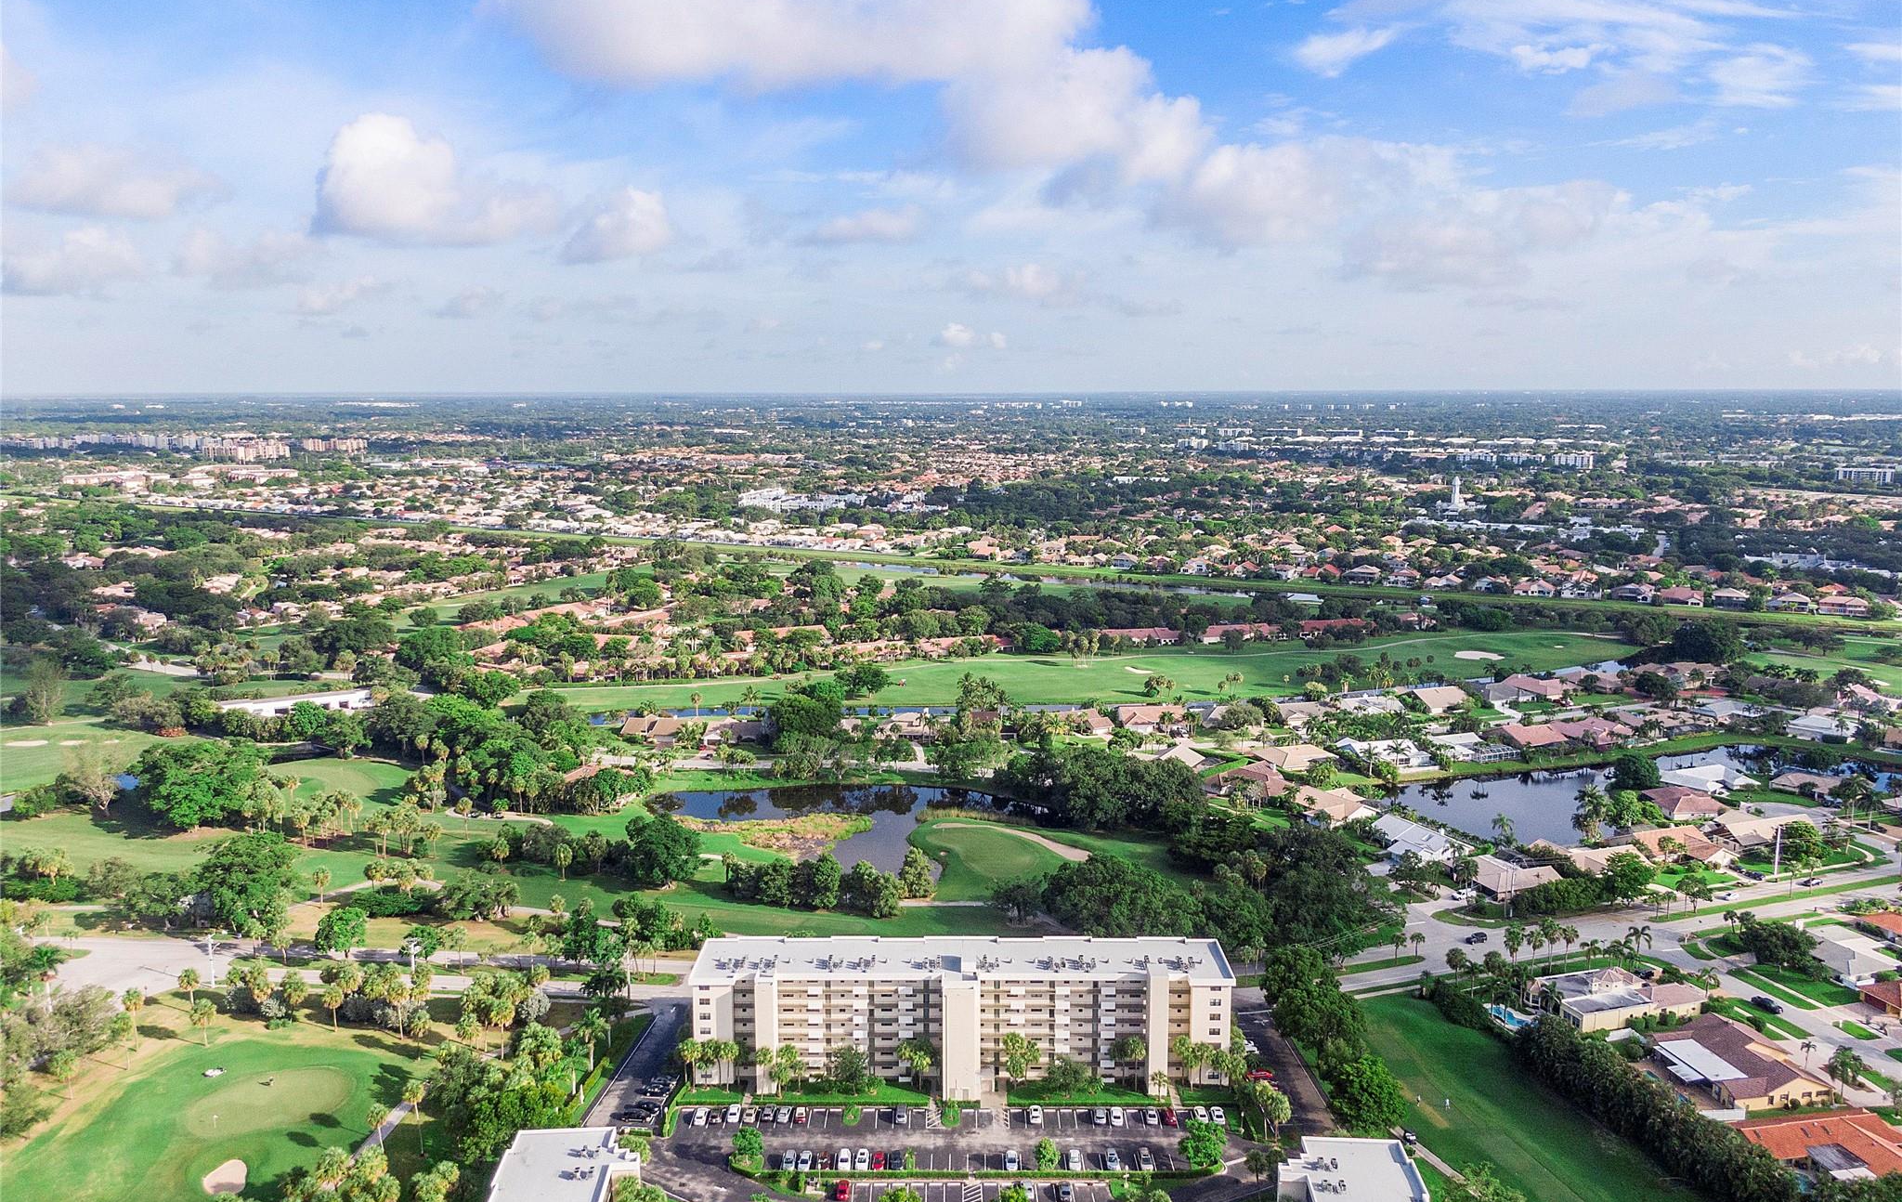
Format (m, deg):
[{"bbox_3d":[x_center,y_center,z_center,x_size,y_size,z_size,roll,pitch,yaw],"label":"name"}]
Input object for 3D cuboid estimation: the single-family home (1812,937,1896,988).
[{"bbox_3d":[186.840,73.690,275.600,18.500,4.500,20.500,-2,10,-14],"label":"single-family home"}]

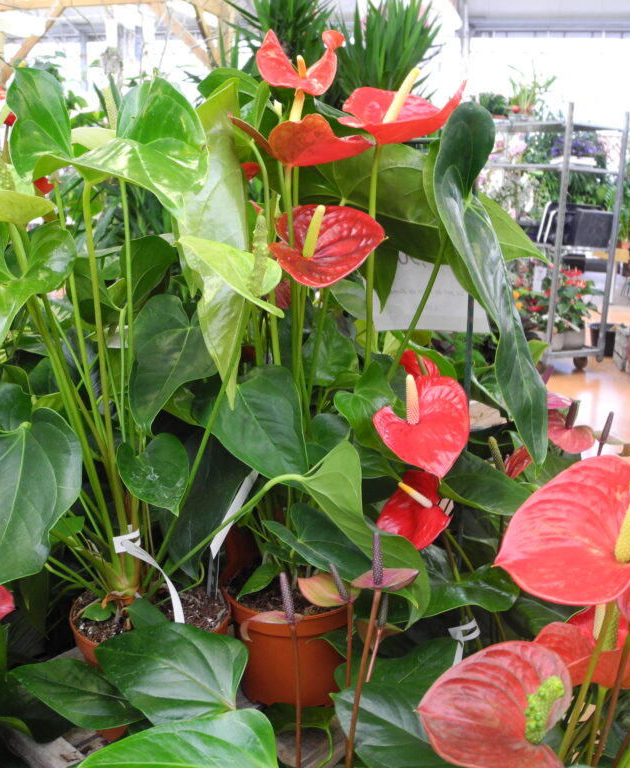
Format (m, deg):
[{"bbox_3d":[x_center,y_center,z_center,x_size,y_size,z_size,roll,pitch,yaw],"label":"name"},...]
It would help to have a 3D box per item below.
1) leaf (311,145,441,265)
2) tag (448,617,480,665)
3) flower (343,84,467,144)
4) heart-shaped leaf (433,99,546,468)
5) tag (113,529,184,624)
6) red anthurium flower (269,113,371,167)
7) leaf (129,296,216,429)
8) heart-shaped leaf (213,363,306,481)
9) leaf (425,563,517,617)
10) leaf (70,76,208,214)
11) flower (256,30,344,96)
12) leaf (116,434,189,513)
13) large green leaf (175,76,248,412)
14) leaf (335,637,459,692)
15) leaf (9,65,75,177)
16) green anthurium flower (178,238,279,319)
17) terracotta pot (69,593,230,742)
[{"bbox_3d":[0.067,-0.201,0.920,0.150,0.130,0.090,0,16,0],"label":"leaf"},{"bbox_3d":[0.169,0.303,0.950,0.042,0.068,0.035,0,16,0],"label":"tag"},{"bbox_3d":[0.089,-0.275,0.840,0.128,0.062,0.100,0,16,0],"label":"flower"},{"bbox_3d":[0.192,-0.113,0.940,0.110,0.385,0.140,3,12,0],"label":"heart-shaped leaf"},{"bbox_3d":[-0.185,0.214,0.920,0.078,0.100,0.050,-3,17,-10],"label":"tag"},{"bbox_3d":[0.004,-0.252,0.860,0.110,0.055,0.090,0,13,-12],"label":"red anthurium flower"},{"bbox_3d":[-0.164,-0.024,0.960,0.105,0.160,0.045,16,-12,10],"label":"leaf"},{"bbox_3d":[-0.068,0.045,1.030,0.115,0.135,0.070,4,12,6],"label":"heart-shaped leaf"},{"bbox_3d":[0.165,0.226,0.900,0.112,0.040,0.085,0,16,0],"label":"leaf"},{"bbox_3d":[-0.169,-0.231,0.800,0.125,0.125,0.085,1,-6,-9],"label":"leaf"},{"bbox_3d":[-0.016,-0.337,0.870,0.090,0.062,0.070,2,13,-3],"label":"flower"},{"bbox_3d":[-0.187,0.103,0.960,0.083,0.085,0.045,2,12,-3],"label":"leaf"},{"bbox_3d":[-0.122,-0.163,0.980,0.080,0.360,0.120,6,13,17],"label":"large green leaf"},{"bbox_3d":[0.083,0.292,0.850,0.125,0.045,0.100,10,14,30],"label":"leaf"},{"bbox_3d":[-0.264,-0.252,0.800,0.066,0.110,0.060,-4,17,-14],"label":"leaf"},{"bbox_3d":[-0.090,-0.119,0.890,0.112,0.085,0.085,-5,15,-20],"label":"green anthurium flower"},{"bbox_3d":[-0.179,0.316,0.940,0.176,0.143,0.176,0,16,0],"label":"terracotta pot"}]

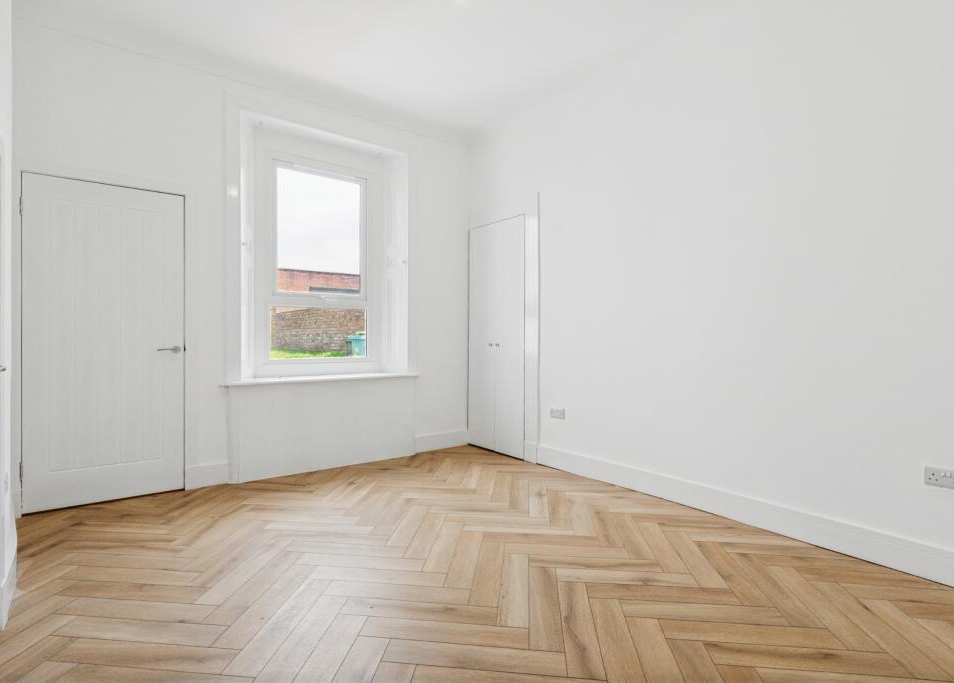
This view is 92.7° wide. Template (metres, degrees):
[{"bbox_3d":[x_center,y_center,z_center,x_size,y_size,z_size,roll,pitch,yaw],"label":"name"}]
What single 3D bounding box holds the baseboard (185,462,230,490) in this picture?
[{"bbox_3d":[-1.926,0.969,3.268,0.261,0.163,0.020,0,0,-36],"label":"baseboard"}]

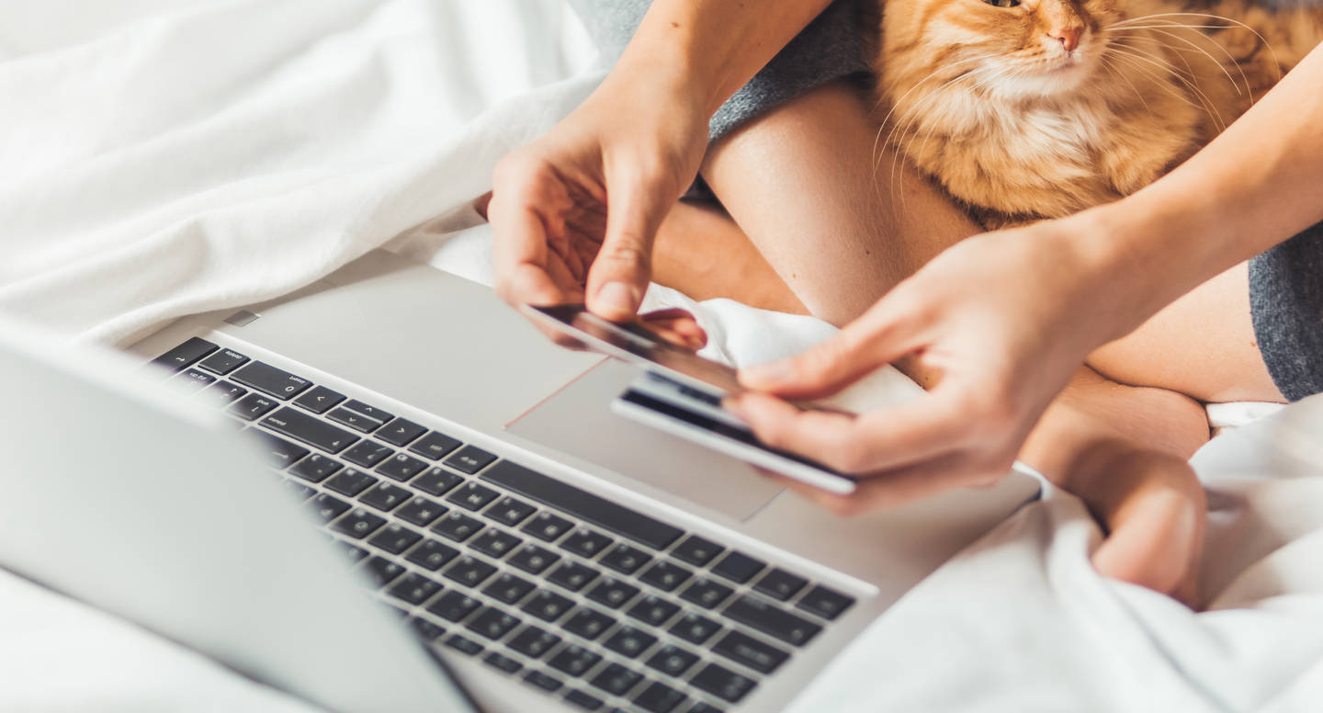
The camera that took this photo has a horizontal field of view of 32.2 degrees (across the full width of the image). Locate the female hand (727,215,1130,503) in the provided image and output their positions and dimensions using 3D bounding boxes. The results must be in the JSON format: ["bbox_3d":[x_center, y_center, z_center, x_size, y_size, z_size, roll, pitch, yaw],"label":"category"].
[{"bbox_3d":[0.093,0.002,0.797,0.148,0.085,0.080,-15,33,-19],"label":"female hand"}]

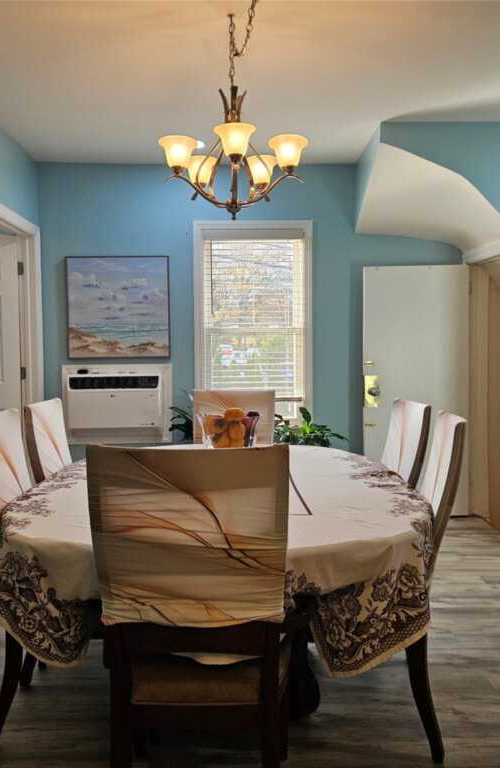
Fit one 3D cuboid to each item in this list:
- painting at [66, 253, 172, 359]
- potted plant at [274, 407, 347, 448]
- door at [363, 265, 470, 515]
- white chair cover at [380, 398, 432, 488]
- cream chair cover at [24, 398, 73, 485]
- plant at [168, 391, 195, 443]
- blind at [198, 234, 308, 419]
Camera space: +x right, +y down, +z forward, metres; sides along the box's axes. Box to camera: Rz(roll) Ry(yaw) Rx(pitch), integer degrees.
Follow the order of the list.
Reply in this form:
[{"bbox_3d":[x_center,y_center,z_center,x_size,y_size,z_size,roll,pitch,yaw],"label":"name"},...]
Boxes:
[{"bbox_3d":[-0.974,-0.568,5.070,0.761,0.756,0.035,-1,3,-2],"label":"painting"},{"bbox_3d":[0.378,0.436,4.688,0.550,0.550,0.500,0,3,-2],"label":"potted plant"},{"bbox_3d":[1.245,0.048,5.099,0.776,1.859,0.045,0,3,7],"label":"door"},{"bbox_3d":[0.595,0.306,2.784,0.160,0.470,0.430,-1,3,-5],"label":"white chair cover"},{"bbox_3d":[-0.805,0.301,2.787,0.140,0.460,0.430,-1,3,-2],"label":"cream chair cover"},{"bbox_3d":[-0.429,0.319,4.690,0.380,0.550,0.360,-1,3,-2],"label":"plant"},{"bbox_3d":[0.022,-0.465,5.016,0.760,1.290,0.050,0,3,-2],"label":"blind"}]

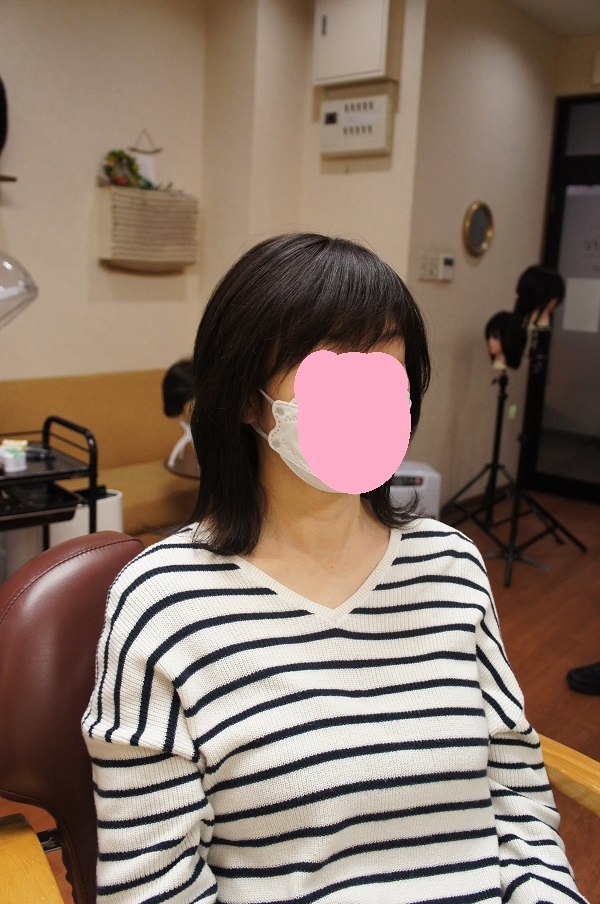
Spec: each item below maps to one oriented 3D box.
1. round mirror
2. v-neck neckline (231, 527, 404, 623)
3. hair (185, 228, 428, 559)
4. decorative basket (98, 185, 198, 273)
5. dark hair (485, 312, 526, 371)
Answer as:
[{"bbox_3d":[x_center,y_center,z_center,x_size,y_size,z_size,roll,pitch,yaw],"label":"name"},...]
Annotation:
[{"bbox_3d":[0.956,-1.182,4.005,0.030,0.275,0.275,12,15,38],"label":"round mirror"},{"bbox_3d":[0.018,0.115,0.745,0.170,0.092,0.080,-3,13,-23],"label":"v-neck neckline"},{"bbox_3d":[0.011,-0.057,0.750,0.215,0.300,0.230,-6,14,-34],"label":"hair"},{"bbox_3d":[-0.689,-1.006,3.427,0.130,0.320,0.490,12,15,38],"label":"decorative basket"},{"bbox_3d":[0.978,-0.531,3.580,0.205,0.280,0.180,-3,13,-25],"label":"dark hair"}]

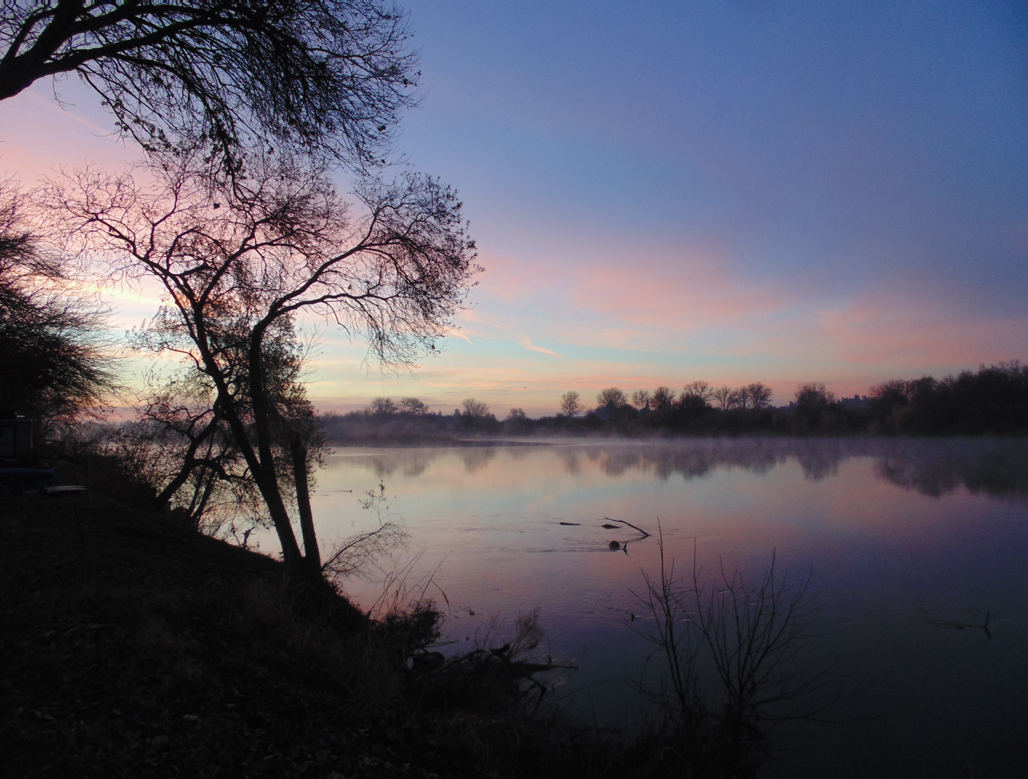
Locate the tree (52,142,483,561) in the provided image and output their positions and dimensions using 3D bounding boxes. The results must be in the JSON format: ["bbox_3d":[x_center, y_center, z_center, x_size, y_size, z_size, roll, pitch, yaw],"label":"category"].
[{"bbox_3d":[-4.150,-0.480,10.800,7.000,6.900,5.800,0,-3,0],"label":"tree"}]

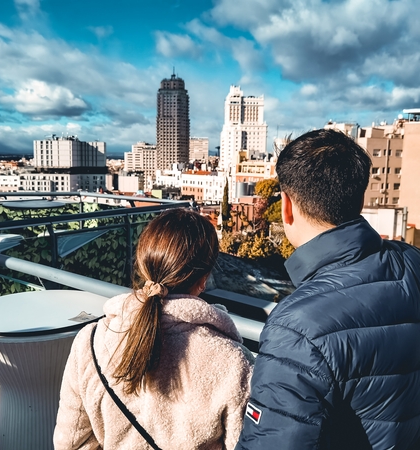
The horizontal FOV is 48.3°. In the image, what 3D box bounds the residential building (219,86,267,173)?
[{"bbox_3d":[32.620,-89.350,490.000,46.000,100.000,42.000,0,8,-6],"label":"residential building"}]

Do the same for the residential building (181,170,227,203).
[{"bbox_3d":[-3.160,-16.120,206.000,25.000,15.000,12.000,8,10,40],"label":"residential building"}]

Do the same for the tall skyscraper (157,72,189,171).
[{"bbox_3d":[-44.970,-114.330,575.000,33.000,130.000,27.000,5,8,25],"label":"tall skyscraper"}]

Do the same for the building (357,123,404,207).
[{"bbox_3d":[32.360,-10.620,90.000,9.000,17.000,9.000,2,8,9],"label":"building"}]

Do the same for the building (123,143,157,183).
[{"bbox_3d":[-77.710,-67.550,525.000,34.000,48.000,24.000,4,8,17],"label":"building"}]

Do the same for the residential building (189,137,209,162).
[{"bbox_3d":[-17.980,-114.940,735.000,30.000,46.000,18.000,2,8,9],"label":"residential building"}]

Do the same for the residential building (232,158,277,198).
[{"bbox_3d":[13.650,-13.320,143.000,14.000,13.500,11.000,5,8,27],"label":"residential building"}]

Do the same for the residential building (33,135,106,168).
[{"bbox_3d":[-98.480,-49.940,330.000,36.000,25.000,32.000,5,8,27],"label":"residential building"}]

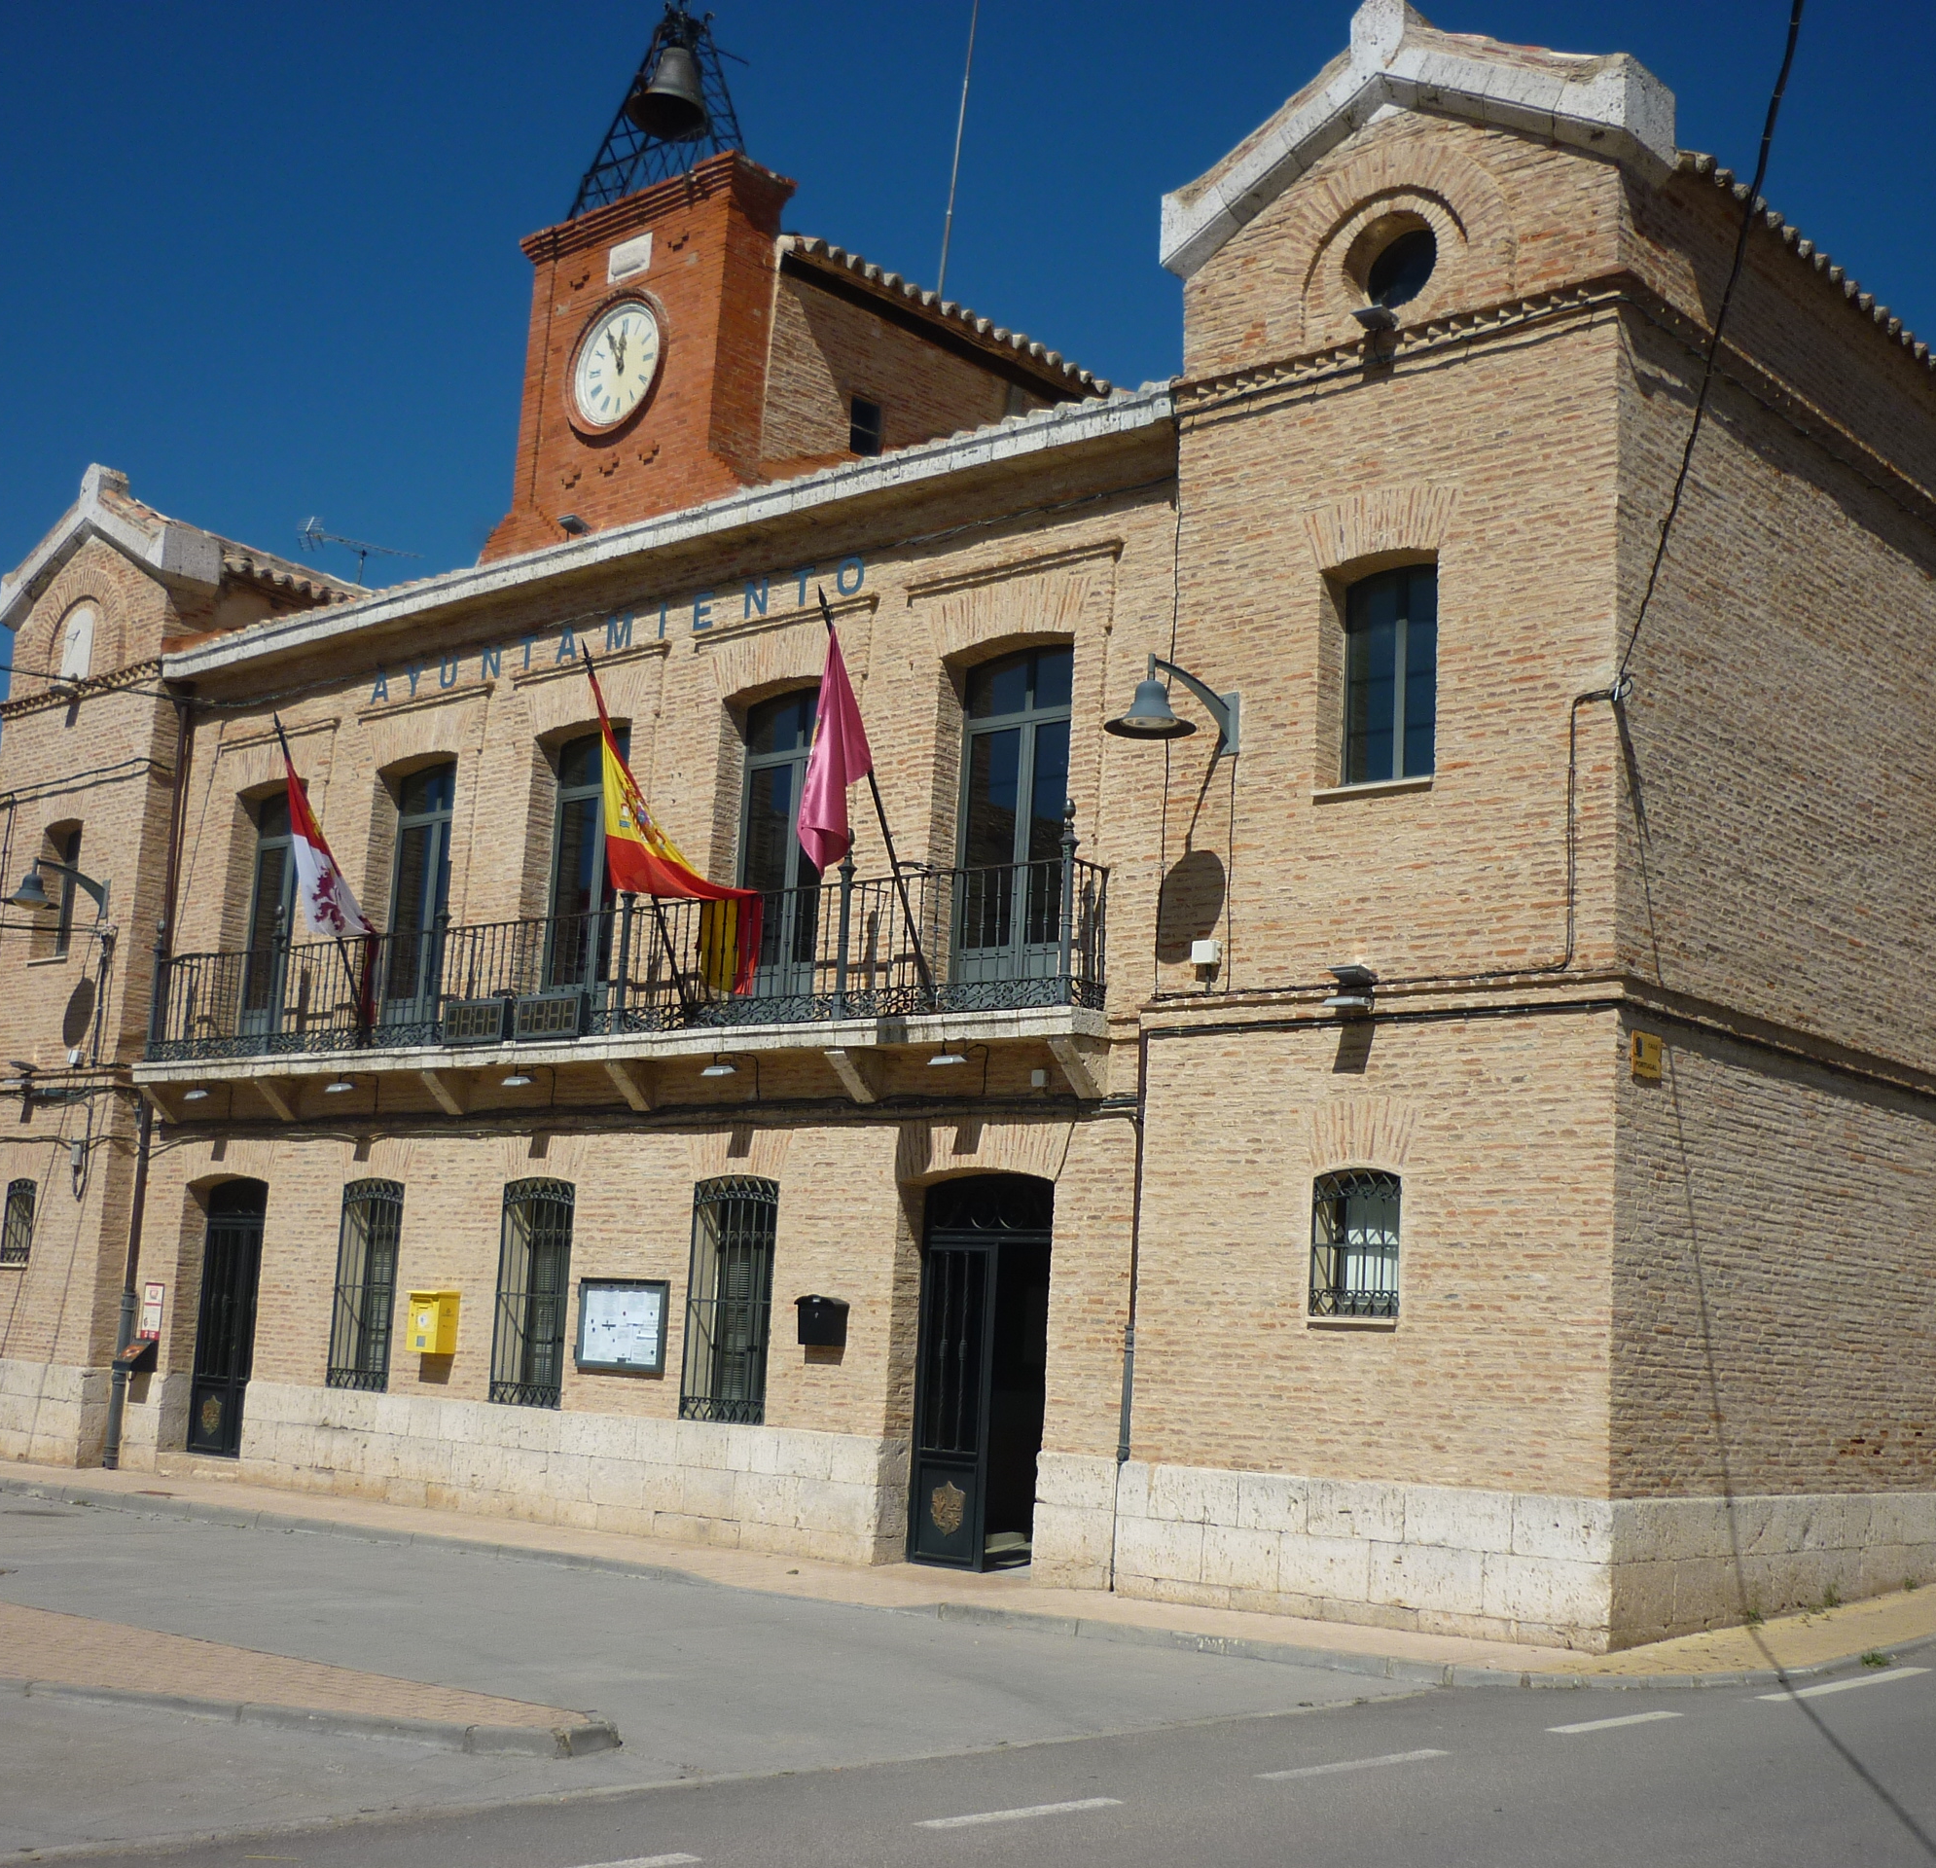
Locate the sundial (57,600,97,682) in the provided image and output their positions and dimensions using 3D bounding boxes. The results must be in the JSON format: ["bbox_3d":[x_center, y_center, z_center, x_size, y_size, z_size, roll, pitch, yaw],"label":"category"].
[{"bbox_3d":[-10.677,-3.491,28.462,0.660,0.930,0.080,-5,-13,40],"label":"sundial"}]

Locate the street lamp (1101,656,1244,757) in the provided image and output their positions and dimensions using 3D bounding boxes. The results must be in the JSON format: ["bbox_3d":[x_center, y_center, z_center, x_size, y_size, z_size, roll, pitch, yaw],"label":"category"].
[{"bbox_3d":[1.478,-1.611,16.590,0.630,0.570,1.280,-5,-13,40],"label":"street lamp"}]

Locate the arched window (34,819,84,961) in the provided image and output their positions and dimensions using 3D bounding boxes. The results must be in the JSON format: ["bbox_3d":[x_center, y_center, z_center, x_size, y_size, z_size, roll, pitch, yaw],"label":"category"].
[{"bbox_3d":[-9.747,-0.455,25.744,0.793,1.534,0.221,-5,-13,41],"label":"arched window"}]

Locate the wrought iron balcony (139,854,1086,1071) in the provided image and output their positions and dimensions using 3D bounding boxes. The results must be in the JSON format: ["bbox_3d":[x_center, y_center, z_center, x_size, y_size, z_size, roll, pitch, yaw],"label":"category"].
[{"bbox_3d":[-3.621,0.422,20.058,11.752,1.040,0.455,-5,-13,41],"label":"wrought iron balcony"}]

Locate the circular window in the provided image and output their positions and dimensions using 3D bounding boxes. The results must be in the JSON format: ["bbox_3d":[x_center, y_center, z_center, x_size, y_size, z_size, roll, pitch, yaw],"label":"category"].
[{"bbox_3d":[3.176,-4.715,17.040,0.770,0.770,0.180,-5,-13,40],"label":"circular window"}]

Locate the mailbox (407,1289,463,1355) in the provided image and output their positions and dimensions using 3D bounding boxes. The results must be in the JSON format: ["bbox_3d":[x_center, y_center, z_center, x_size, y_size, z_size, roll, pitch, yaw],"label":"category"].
[{"bbox_3d":[-4.615,3.347,20.468,0.455,0.533,0.221,-5,-13,41],"label":"mailbox"}]

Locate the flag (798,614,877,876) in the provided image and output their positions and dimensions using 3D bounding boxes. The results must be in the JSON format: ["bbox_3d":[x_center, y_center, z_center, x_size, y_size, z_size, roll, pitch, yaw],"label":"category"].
[{"bbox_3d":[-0.912,-1.246,16.258,0.390,1.677,0.598,-5,-13,41],"label":"flag"}]

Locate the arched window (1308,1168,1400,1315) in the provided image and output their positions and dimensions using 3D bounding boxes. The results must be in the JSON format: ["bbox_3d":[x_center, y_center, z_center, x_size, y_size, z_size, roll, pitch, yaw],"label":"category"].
[{"bbox_3d":[2.580,2.049,15.729,0.670,0.970,0.080,-5,-13,40],"label":"arched window"}]

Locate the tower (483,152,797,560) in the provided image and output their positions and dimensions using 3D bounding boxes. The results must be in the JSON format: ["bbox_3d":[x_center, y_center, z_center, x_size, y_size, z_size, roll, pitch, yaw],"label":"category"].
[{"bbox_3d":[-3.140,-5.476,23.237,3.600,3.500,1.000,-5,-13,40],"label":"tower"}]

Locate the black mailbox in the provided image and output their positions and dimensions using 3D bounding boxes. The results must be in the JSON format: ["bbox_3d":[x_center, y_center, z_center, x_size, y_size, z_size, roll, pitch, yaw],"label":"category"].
[{"bbox_3d":[-1.165,3.106,19.097,0.470,0.400,0.180,-5,-13,40],"label":"black mailbox"}]

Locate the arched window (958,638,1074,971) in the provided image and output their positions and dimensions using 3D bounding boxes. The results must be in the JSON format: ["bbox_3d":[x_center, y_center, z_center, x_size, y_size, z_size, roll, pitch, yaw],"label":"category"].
[{"bbox_3d":[0.412,-0.859,19.061,1.380,3.080,0.170,-5,-13,40],"label":"arched window"}]

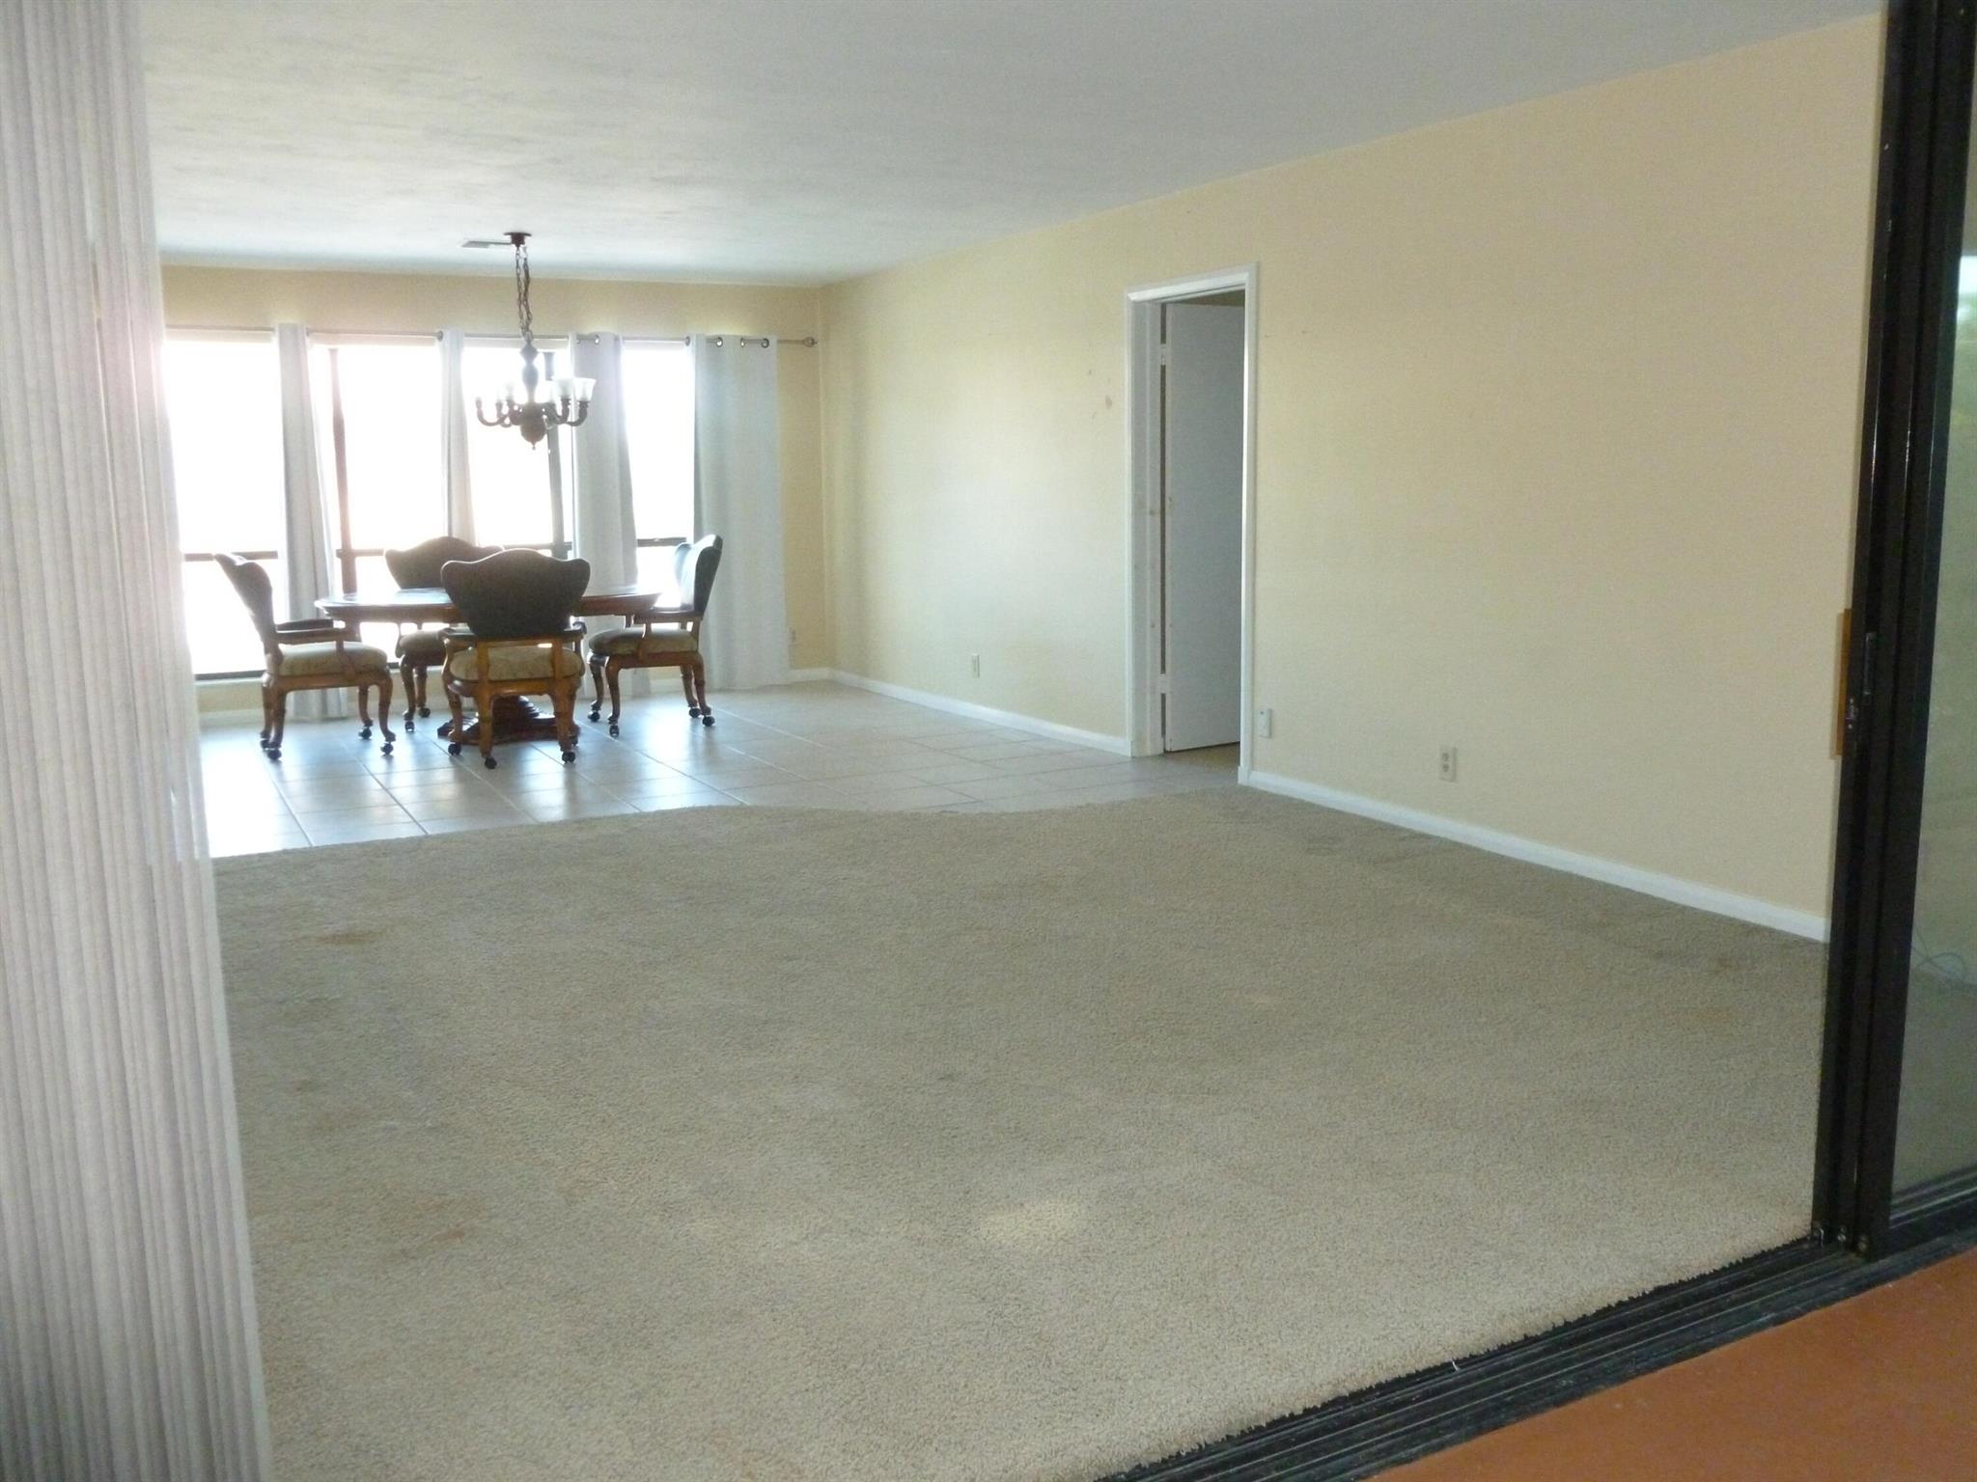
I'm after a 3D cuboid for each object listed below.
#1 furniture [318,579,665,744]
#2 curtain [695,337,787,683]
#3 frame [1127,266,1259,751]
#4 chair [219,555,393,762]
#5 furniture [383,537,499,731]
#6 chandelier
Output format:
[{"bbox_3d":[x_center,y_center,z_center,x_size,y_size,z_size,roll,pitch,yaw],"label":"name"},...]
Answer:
[{"bbox_3d":[-2.528,-0.386,8.223,1.600,0.750,1.180,-7,11,-29],"label":"furniture"},{"bbox_3d":[-1.514,-1.374,9.752,0.580,2.130,0.130,-7,11,-29],"label":"curtain"},{"bbox_3d":[0.920,-0.908,6.907,0.170,2.100,0.920,-7,11,-29],"label":"frame"},{"bbox_3d":[-3.371,-0.441,7.888,0.700,1.005,0.660,-7,11,-30],"label":"chair"},{"bbox_3d":[-2.927,-0.607,8.788,0.660,1.005,0.700,-5,11,-22],"label":"furniture"},{"bbox_3d":[-2.180,-1.877,7.550,0.580,0.990,0.580,-7,11,-29],"label":"chandelier"}]

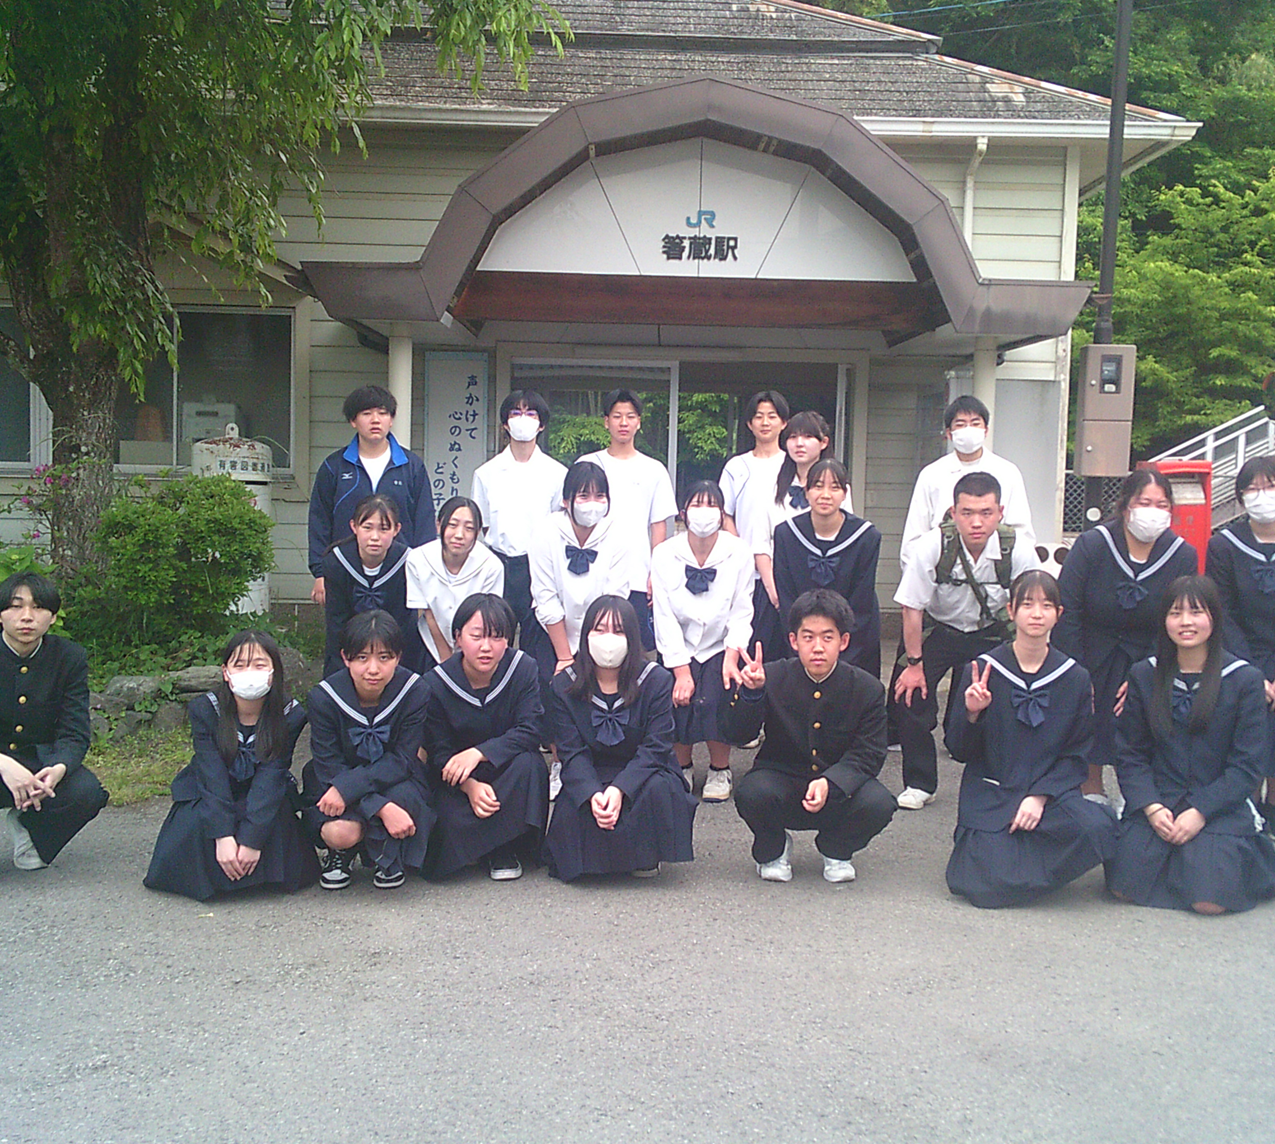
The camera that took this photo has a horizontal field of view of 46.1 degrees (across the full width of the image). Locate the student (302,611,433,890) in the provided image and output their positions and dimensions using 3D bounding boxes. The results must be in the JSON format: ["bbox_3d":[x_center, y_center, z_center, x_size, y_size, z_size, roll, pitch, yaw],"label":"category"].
[{"bbox_3d":[-0.870,0.538,4.830,0.460,0.848,0.640,1,4,-8],"label":"student"}]

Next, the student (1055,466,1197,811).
[{"bbox_3d":[1.935,0.311,5.918,0.557,1.430,0.930,2,4,12],"label":"student"}]

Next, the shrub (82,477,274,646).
[{"bbox_3d":[-2.389,-0.058,7.750,1.000,0.920,0.900,1,4,-9],"label":"shrub"}]

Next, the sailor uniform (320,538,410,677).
[{"bbox_3d":[-1.120,0.208,6.271,0.398,0.720,0.520,1,4,-6],"label":"sailor uniform"}]

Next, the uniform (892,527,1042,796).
[{"bbox_3d":[1.297,0.363,5.920,0.580,1.100,0.800,3,4,14],"label":"uniform"}]

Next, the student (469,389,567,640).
[{"bbox_3d":[-0.553,-0.020,7.130,0.480,1.690,0.310,1,4,-4],"label":"student"}]

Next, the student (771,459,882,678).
[{"bbox_3d":[0.807,0.194,6.400,0.470,1.440,0.420,2,4,6],"label":"student"}]

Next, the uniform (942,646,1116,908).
[{"bbox_3d":[1.301,0.637,4.980,0.570,0.790,0.620,2,4,7],"label":"uniform"}]

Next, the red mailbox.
[{"bbox_3d":[3.982,-0.138,11.221,0.420,1.380,0.420,1,4,0],"label":"red mailbox"}]

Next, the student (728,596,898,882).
[{"bbox_3d":[0.590,0.529,5.100,0.550,0.940,0.640,1,4,6],"label":"student"}]

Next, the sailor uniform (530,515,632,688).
[{"bbox_3d":[-0.217,0.225,5.740,0.430,0.924,0.480,1,4,-2],"label":"sailor uniform"}]

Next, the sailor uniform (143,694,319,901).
[{"bbox_3d":[-1.281,0.672,4.730,0.540,0.574,0.580,1,4,-7],"label":"sailor uniform"}]

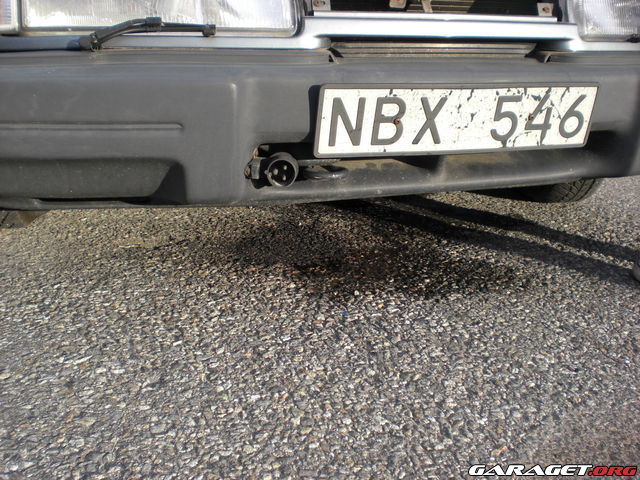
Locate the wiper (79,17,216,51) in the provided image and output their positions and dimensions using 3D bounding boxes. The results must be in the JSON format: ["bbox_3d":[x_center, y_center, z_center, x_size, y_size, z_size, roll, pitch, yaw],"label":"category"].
[{"bbox_3d":[-0.252,-0.303,1.034,0.193,0.042,0.040,-4,24,-14],"label":"wiper"}]

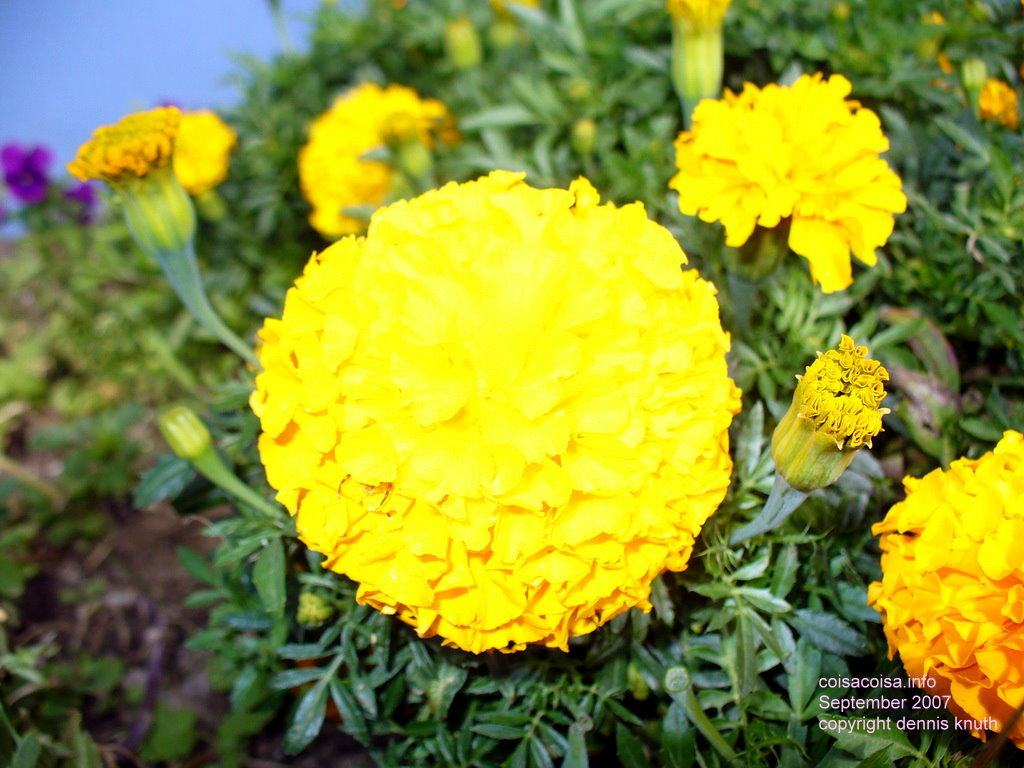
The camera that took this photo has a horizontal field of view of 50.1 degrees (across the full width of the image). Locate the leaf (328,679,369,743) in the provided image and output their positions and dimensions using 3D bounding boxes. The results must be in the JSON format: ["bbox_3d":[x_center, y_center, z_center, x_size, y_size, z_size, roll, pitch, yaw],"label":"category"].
[{"bbox_3d":[-0.043,0.087,0.290,0.005,0.004,0.020,-26,61,-21],"label":"leaf"}]

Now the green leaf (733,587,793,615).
[{"bbox_3d":[0.066,0.056,0.285,0.018,0.005,0.007,15,51,13],"label":"green leaf"}]

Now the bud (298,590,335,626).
[{"bbox_3d":[-0.054,0.062,0.300,0.010,0.009,0.010,-3,57,4],"label":"bud"}]

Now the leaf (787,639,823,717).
[{"bbox_3d":[0.079,0.079,0.295,0.009,0.005,0.024,-1,66,6],"label":"leaf"}]

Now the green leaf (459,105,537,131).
[{"bbox_3d":[-0.006,-0.108,0.450,0.033,0.004,0.011,-4,63,-3],"label":"green leaf"}]

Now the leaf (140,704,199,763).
[{"bbox_3d":[-0.131,0.134,0.420,0.018,0.004,0.021,8,50,-2],"label":"leaf"}]

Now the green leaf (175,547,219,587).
[{"bbox_3d":[-0.090,0.053,0.315,0.018,0.004,0.005,38,60,14],"label":"green leaf"}]

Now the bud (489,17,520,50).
[{"bbox_3d":[-0.004,-0.186,0.580,0.016,0.019,0.016,3,30,0],"label":"bud"}]

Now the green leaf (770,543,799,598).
[{"bbox_3d":[0.072,0.050,0.290,0.006,0.004,0.018,15,62,17],"label":"green leaf"}]

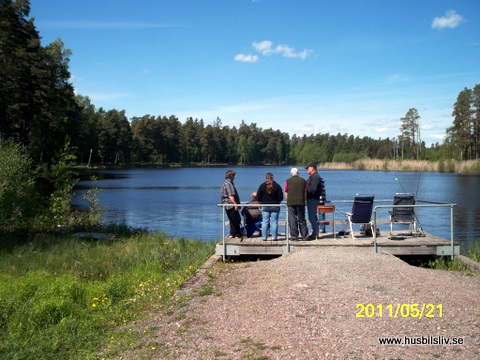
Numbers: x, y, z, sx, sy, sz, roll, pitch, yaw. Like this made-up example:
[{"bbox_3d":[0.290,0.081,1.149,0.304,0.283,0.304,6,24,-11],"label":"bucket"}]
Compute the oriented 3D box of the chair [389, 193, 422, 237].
[{"bbox_3d":[4.290,0.885,13.350,0.620,1.100,0.750,0,2,7],"label":"chair"}]

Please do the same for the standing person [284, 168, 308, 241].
[{"bbox_3d":[1.360,0.587,12.350,0.560,1.750,0.400,0,2,3],"label":"standing person"}]

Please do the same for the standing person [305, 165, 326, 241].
[{"bbox_3d":[1.810,0.535,12.500,0.450,1.830,0.520,1,2,30],"label":"standing person"}]

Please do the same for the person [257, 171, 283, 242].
[{"bbox_3d":[0.740,0.645,12.350,0.600,1.640,0.380,0,2,0],"label":"person"}]

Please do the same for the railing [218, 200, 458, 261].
[{"bbox_3d":[2.200,1.160,12.650,5.350,1.250,2.600,0,2,2],"label":"railing"}]

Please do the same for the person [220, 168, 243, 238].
[{"bbox_3d":[-0.210,0.610,12.800,0.470,1.700,0.520,-1,2,-35],"label":"person"}]

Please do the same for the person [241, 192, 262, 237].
[{"bbox_3d":[0.350,0.895,13.250,0.600,1.150,0.800,0,2,6],"label":"person"}]

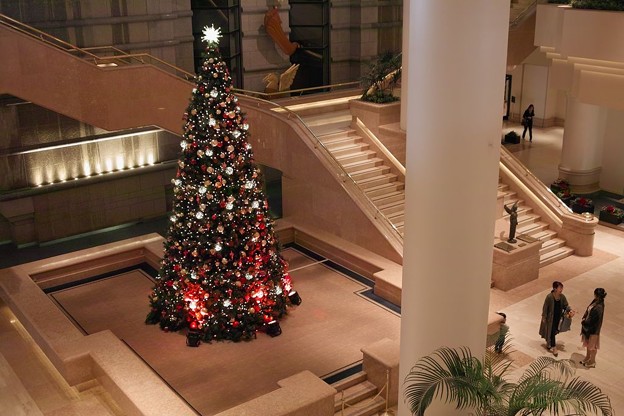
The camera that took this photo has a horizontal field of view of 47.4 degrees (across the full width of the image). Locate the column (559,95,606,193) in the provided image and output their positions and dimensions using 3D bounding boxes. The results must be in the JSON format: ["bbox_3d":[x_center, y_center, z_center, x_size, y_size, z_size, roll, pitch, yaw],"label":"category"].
[{"bbox_3d":[9.419,-2.318,24.505,1.440,3.400,1.440,-14,22,-34],"label":"column"}]

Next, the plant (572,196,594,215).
[{"bbox_3d":[8.601,-0.132,22.527,0.430,0.470,0.580,-14,22,-34],"label":"plant"}]

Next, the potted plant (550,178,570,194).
[{"bbox_3d":[8.495,-0.753,24.372,0.450,0.470,0.580,-14,22,-34],"label":"potted plant"}]

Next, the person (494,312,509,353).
[{"bbox_3d":[3.815,2.505,14.383,0.270,0.880,0.310,-8,20,-21],"label":"person"}]

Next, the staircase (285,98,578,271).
[{"bbox_3d":[3.316,-0.499,19.299,6.150,3.500,5.900,-14,22,-34],"label":"staircase"}]

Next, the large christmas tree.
[{"bbox_3d":[-1.956,-0.631,14.600,3.200,5.960,3.200,-1,18,0],"label":"large christmas tree"}]

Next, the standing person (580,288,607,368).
[{"bbox_3d":[5.466,2.305,13.720,0.380,1.630,0.460,9,21,27],"label":"standing person"}]

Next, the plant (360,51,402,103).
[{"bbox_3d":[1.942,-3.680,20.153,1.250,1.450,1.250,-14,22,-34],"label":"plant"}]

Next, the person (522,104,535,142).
[{"bbox_3d":[9.787,-3.838,32.055,0.520,1.620,0.420,-3,18,-6],"label":"person"}]

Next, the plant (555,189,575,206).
[{"bbox_3d":[8.277,-0.385,23.272,0.450,0.470,0.580,-14,22,-34],"label":"plant"}]

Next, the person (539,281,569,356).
[{"bbox_3d":[4.870,2.184,14.206,0.540,1.580,0.450,-17,24,-40],"label":"person"}]

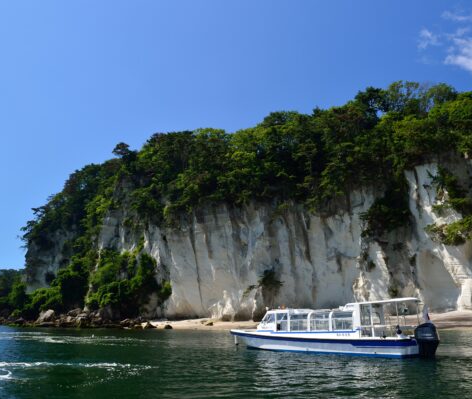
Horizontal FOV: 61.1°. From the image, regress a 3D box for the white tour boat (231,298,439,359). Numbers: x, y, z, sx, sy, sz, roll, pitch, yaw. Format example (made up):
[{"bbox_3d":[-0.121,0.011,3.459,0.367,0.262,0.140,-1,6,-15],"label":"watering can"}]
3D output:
[{"bbox_3d":[3.840,5.840,18.600,10.100,2.250,2.350,-11,-19,34],"label":"white tour boat"}]

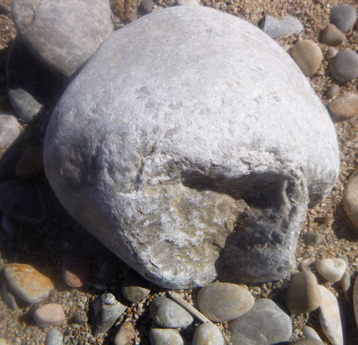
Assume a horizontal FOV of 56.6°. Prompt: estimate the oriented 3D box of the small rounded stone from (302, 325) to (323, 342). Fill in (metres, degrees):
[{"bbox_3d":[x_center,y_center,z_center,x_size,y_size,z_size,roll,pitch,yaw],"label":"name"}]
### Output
[{"bbox_3d":[0.138,0.168,0.338,0.028,0.010,0.014,40,71,17],"label":"small rounded stone"}]

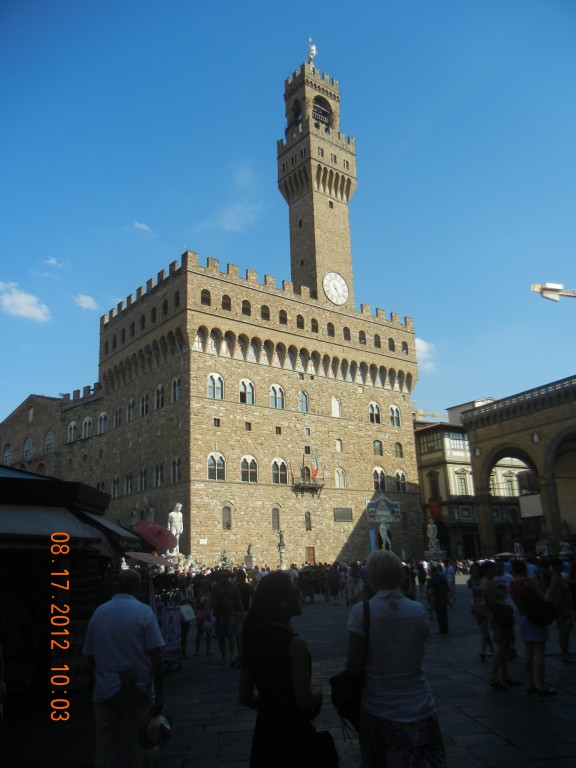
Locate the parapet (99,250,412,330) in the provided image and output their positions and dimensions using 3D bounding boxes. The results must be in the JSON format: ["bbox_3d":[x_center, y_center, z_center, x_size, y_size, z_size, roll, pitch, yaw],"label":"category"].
[{"bbox_3d":[-4.489,-9.879,111.299,44.109,3.002,28.249,10,-19,-37],"label":"parapet"}]

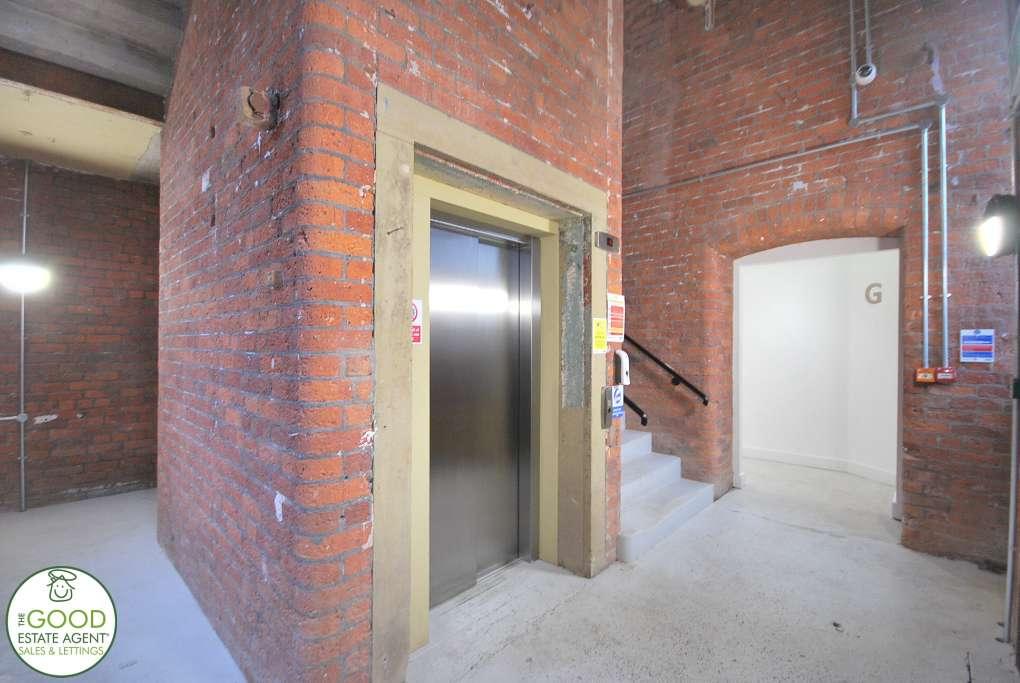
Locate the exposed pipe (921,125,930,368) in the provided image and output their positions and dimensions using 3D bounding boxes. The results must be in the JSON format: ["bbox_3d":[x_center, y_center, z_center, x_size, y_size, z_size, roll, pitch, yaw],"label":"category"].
[{"bbox_3d":[2.754,-0.627,2.821,0.025,1.604,0.025,0,-1,0],"label":"exposed pipe"}]

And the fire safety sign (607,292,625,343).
[{"bbox_3d":[0.677,-0.147,2.714,0.008,0.297,0.212,0,-1,43],"label":"fire safety sign"}]

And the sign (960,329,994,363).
[{"bbox_3d":[2.942,0.030,2.676,0.146,0.208,0.008,0,-1,43],"label":"sign"}]

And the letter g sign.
[{"bbox_3d":[3.716,-0.491,4.353,0.015,0.212,0.170,0,-1,-9],"label":"letter g sign"}]

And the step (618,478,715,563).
[{"bbox_3d":[1.179,1.317,3.276,0.275,0.152,1.470,0,-1,43],"label":"step"}]

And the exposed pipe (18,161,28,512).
[{"bbox_3d":[-3.945,-0.050,3.469,0.023,2.850,0.023,0,-1,43],"label":"exposed pipe"}]

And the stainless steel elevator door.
[{"bbox_3d":[-0.217,0.378,2.455,0.070,2.000,0.780,0,-1,43],"label":"stainless steel elevator door"}]

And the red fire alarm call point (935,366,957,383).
[{"bbox_3d":[2.825,0.218,2.752,0.093,0.090,0.050,0,-1,43],"label":"red fire alarm call point"}]

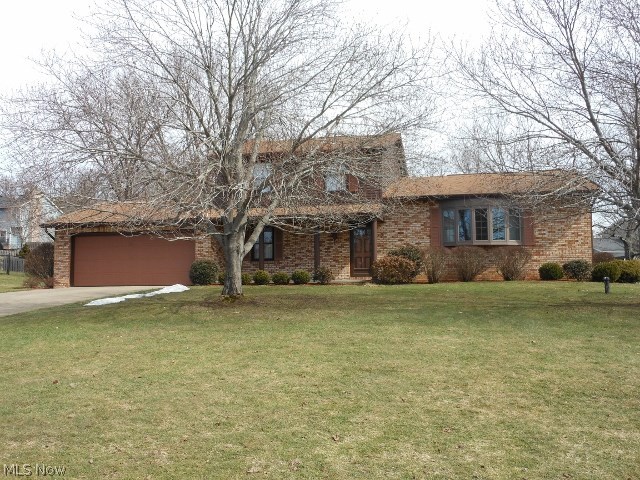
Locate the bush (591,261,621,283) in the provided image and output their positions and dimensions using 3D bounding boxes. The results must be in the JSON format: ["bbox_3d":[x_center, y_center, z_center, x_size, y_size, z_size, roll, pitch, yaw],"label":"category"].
[{"bbox_3d":[9.687,1.075,20.700,0.980,0.740,0.980,-1,-3,11],"label":"bush"}]

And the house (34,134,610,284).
[{"bbox_3d":[0.014,-1.451,27.605,21.143,6.760,9.700,-1,-3,11],"label":"house"}]

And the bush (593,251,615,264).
[{"bbox_3d":[11.807,1.066,25.500,1.200,1.100,1.200,-1,-3,11],"label":"bush"}]

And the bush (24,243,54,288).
[{"bbox_3d":[-11.819,1.078,25.800,1.300,1.900,1.300,-1,-3,11],"label":"bush"}]

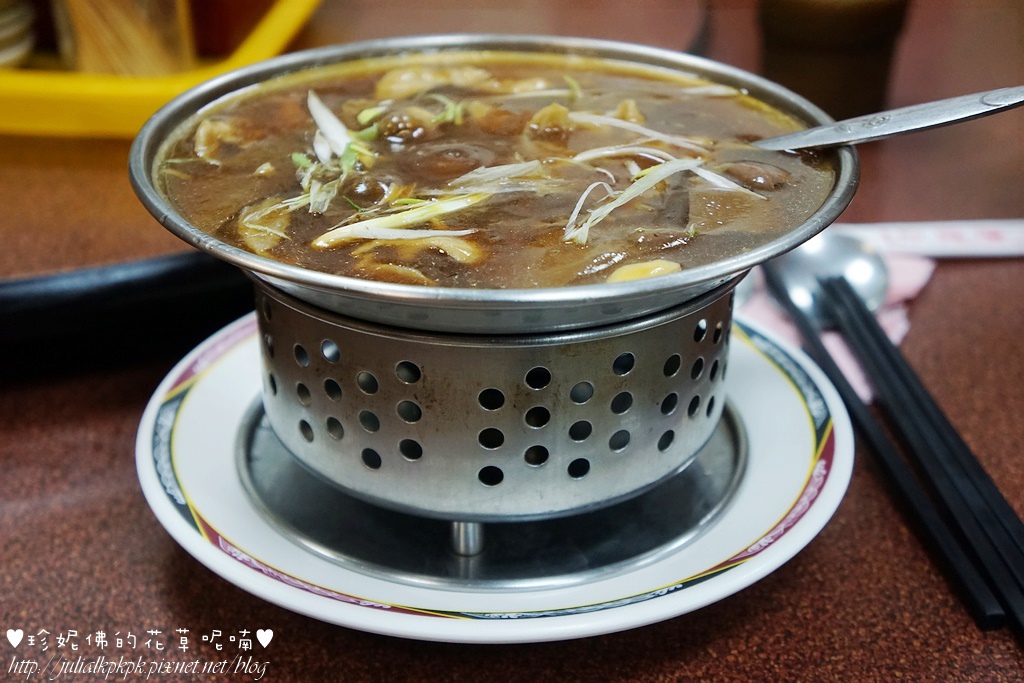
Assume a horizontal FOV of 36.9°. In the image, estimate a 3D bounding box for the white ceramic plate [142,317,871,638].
[{"bbox_3d":[-0.006,0.035,0.534,0.242,0.022,0.242,0,29,0],"label":"white ceramic plate"}]

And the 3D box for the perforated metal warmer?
[{"bbox_3d":[-0.005,-0.013,0.508,0.162,0.067,0.162,0,29,0],"label":"perforated metal warmer"}]

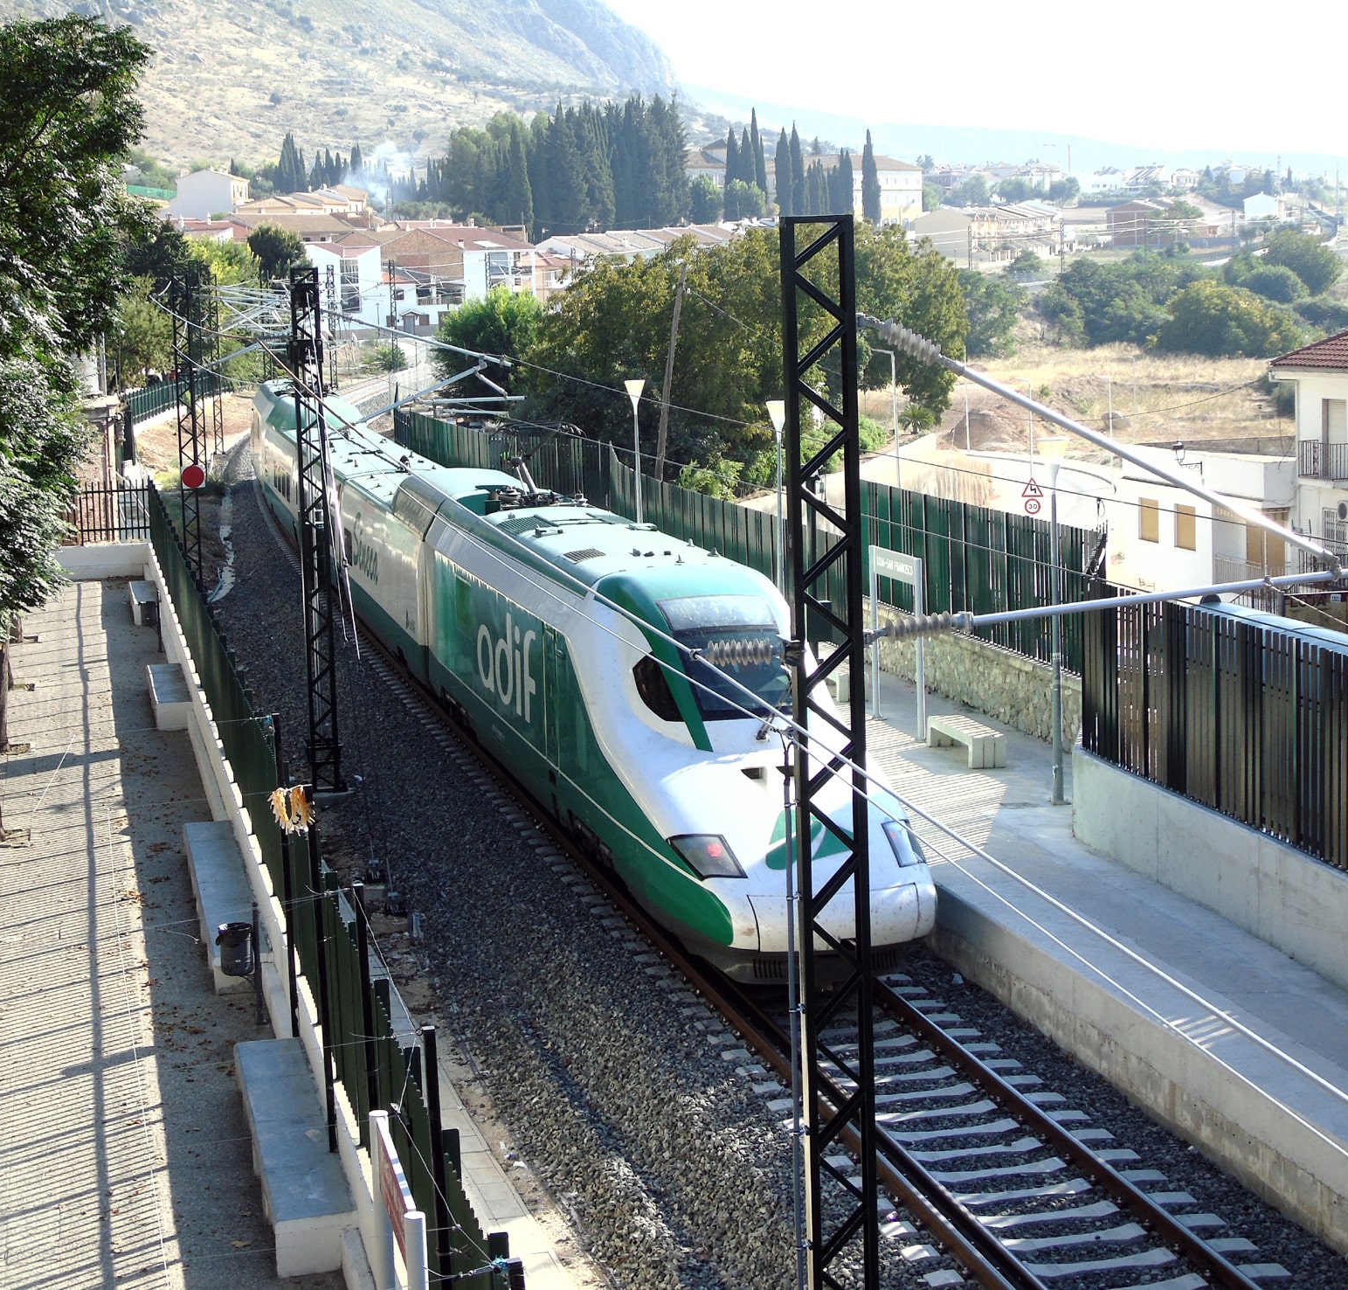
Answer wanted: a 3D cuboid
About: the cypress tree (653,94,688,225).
[{"bbox_3d":[-0.488,-70.079,390.000,5.100,19.700,5.100,-2,8,0],"label":"cypress tree"}]

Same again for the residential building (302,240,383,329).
[{"bbox_3d":[-37.400,-40.400,303.000,9.000,10.200,10.500,-3,7,-7],"label":"residential building"}]

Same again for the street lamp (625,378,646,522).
[{"bbox_3d":[-0.654,-2.789,51.323,0.400,4.580,0.400,-2,8,0],"label":"street lamp"}]

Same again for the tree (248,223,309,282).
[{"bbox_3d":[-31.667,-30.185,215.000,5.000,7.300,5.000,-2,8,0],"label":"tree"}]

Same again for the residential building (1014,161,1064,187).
[{"bbox_3d":[106.000,-136.300,780.000,14.000,9.000,12.000,-1,7,8],"label":"residential building"}]

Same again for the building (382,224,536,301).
[{"bbox_3d":[-24.800,-41.600,308.000,11.500,10.800,13.500,-9,10,-44],"label":"building"}]

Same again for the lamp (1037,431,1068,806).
[{"bbox_3d":[4.759,-0.286,33.375,0.410,4.580,0.410,-2,8,0],"label":"lamp"}]

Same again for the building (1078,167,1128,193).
[{"bbox_3d":[128.050,-138.345,800.000,11.500,8.000,10.000,4,10,35],"label":"building"}]

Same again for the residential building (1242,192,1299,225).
[{"bbox_3d":[138.600,-101.200,624.000,11.000,7.800,9.500,-8,9,-40],"label":"residential building"}]

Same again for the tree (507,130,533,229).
[{"bbox_3d":[-22.900,-68.700,400.000,3.900,16.600,3.900,-2,7,0],"label":"tree"}]

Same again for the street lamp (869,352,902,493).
[{"bbox_3d":[7.252,-7.086,92.375,1.050,6.000,0.250,-1,7,5],"label":"street lamp"}]

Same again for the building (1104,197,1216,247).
[{"bbox_3d":[92.100,-79.500,506.000,14.500,9.000,15.500,2,8,28],"label":"building"}]

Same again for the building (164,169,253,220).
[{"bbox_3d":[-75.700,-72.900,435.000,11.000,8.200,10.000,0,7,14],"label":"building"}]

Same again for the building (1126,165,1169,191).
[{"bbox_3d":[141.275,-139.146,800.000,10.000,8.000,9.500,6,11,43],"label":"building"}]

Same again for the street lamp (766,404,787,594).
[{"bbox_3d":[1.820,-1.710,45.000,0.420,4.750,0.420,-2,7,0],"label":"street lamp"}]

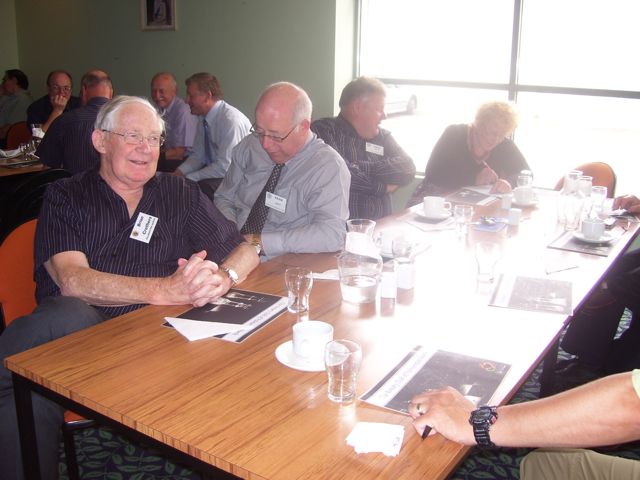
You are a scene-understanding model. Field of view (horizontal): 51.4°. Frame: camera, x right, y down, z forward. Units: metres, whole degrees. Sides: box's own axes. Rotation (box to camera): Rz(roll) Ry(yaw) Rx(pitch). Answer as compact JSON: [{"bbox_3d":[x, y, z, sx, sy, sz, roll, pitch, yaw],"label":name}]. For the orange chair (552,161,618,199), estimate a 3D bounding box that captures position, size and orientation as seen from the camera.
[{"bbox_3d":[1.433,0.006,3.744,0.500,0.830,0.550,16,21,42],"label":"orange chair"}]

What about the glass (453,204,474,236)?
[{"bbox_3d":[0.540,-0.071,2.514,0.070,0.108,0.070,12,18,33],"label":"glass"}]

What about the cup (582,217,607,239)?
[{"bbox_3d":[1.032,-0.035,2.502,0.088,0.064,0.100,11,18,31],"label":"cup"}]

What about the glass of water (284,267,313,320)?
[{"bbox_3d":[-0.054,0.132,1.698,0.070,0.105,0.070,2,15,0],"label":"glass of water"}]

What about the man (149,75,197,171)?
[{"bbox_3d":[-1.020,-0.425,4.220,0.520,1.250,0.780,13,19,36],"label":"man"}]

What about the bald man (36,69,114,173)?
[{"bbox_3d":[-1.290,-0.287,3.660,0.540,1.260,0.800,-8,18,-33],"label":"bald man"}]

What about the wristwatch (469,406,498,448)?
[{"bbox_3d":[0.284,0.327,1.155,0.047,0.052,0.060,-1,17,-10],"label":"wristwatch"}]

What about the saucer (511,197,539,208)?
[{"bbox_3d":[0.895,-0.167,2.962,0.150,0.022,0.150,2,16,0],"label":"saucer"}]

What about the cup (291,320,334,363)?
[{"bbox_3d":[-0.014,0.221,1.439,0.089,0.062,0.112,1,16,-3],"label":"cup"}]

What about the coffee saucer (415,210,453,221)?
[{"bbox_3d":[0.477,-0.100,2.778,0.156,0.021,0.156,2,15,0],"label":"coffee saucer"}]

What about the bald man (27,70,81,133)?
[{"bbox_3d":[-1.700,-0.491,4.420,0.540,1.250,0.780,-7,18,-30],"label":"bald man"}]

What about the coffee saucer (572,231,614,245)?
[{"bbox_3d":[1.026,-0.006,2.498,0.154,0.021,0.154,2,15,0],"label":"coffee saucer"}]

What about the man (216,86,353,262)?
[{"bbox_3d":[-0.048,0.088,2.385,0.570,1.260,0.700,4,17,8],"label":"man"}]

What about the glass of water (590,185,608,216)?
[{"bbox_3d":[1.198,-0.174,2.861,0.067,0.112,0.067,2,16,0],"label":"glass of water"}]

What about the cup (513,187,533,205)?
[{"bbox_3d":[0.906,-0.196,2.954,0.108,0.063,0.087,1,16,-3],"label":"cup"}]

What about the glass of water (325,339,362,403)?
[{"bbox_3d":[0.044,0.254,1.290,0.071,0.106,0.071,2,16,0],"label":"glass of water"}]

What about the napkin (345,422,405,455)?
[{"bbox_3d":[0.095,0.345,1.158,0.097,0.010,0.100,5,17,9],"label":"napkin"}]

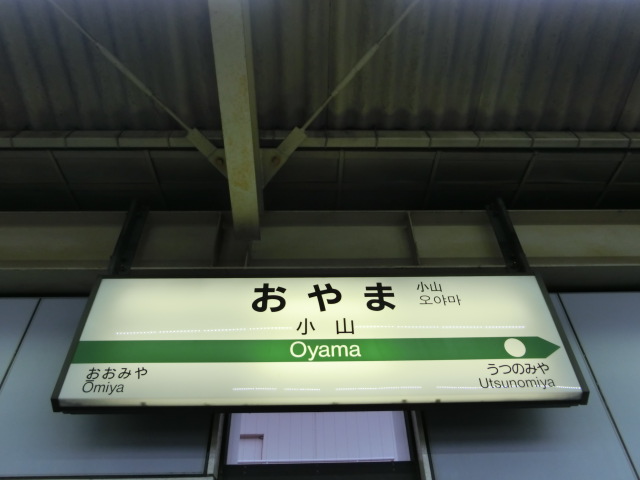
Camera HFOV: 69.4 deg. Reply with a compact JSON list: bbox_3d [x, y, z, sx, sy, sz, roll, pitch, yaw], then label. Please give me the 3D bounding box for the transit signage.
[{"bbox_3d":[0.008,0.425,2.008,2.050,0.643,0.150,0,-41,-1],"label":"transit signage"}]

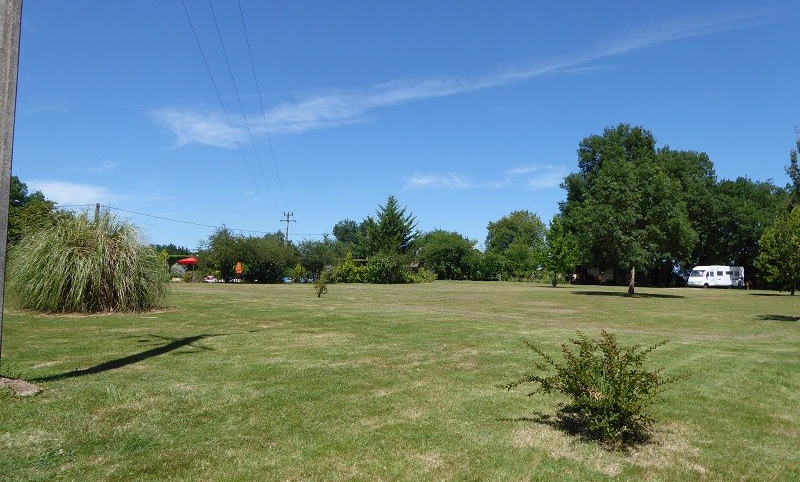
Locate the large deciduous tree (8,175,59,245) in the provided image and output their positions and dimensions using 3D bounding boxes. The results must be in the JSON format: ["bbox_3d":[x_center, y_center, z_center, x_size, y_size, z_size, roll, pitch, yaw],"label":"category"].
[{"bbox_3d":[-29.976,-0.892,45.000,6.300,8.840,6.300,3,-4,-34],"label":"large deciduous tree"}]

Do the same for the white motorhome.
[{"bbox_3d":[39.308,4.522,69.000,6.200,2.870,2.250,2,-3,-13],"label":"white motorhome"}]

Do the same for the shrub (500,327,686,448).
[{"bbox_3d":[1.845,1.407,5.400,1.650,1.070,1.450,0,-3,19],"label":"shrub"}]

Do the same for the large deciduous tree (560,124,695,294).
[{"bbox_3d":[19.155,-2.683,46.500,10.600,14.330,10.200,0,-3,22],"label":"large deciduous tree"}]

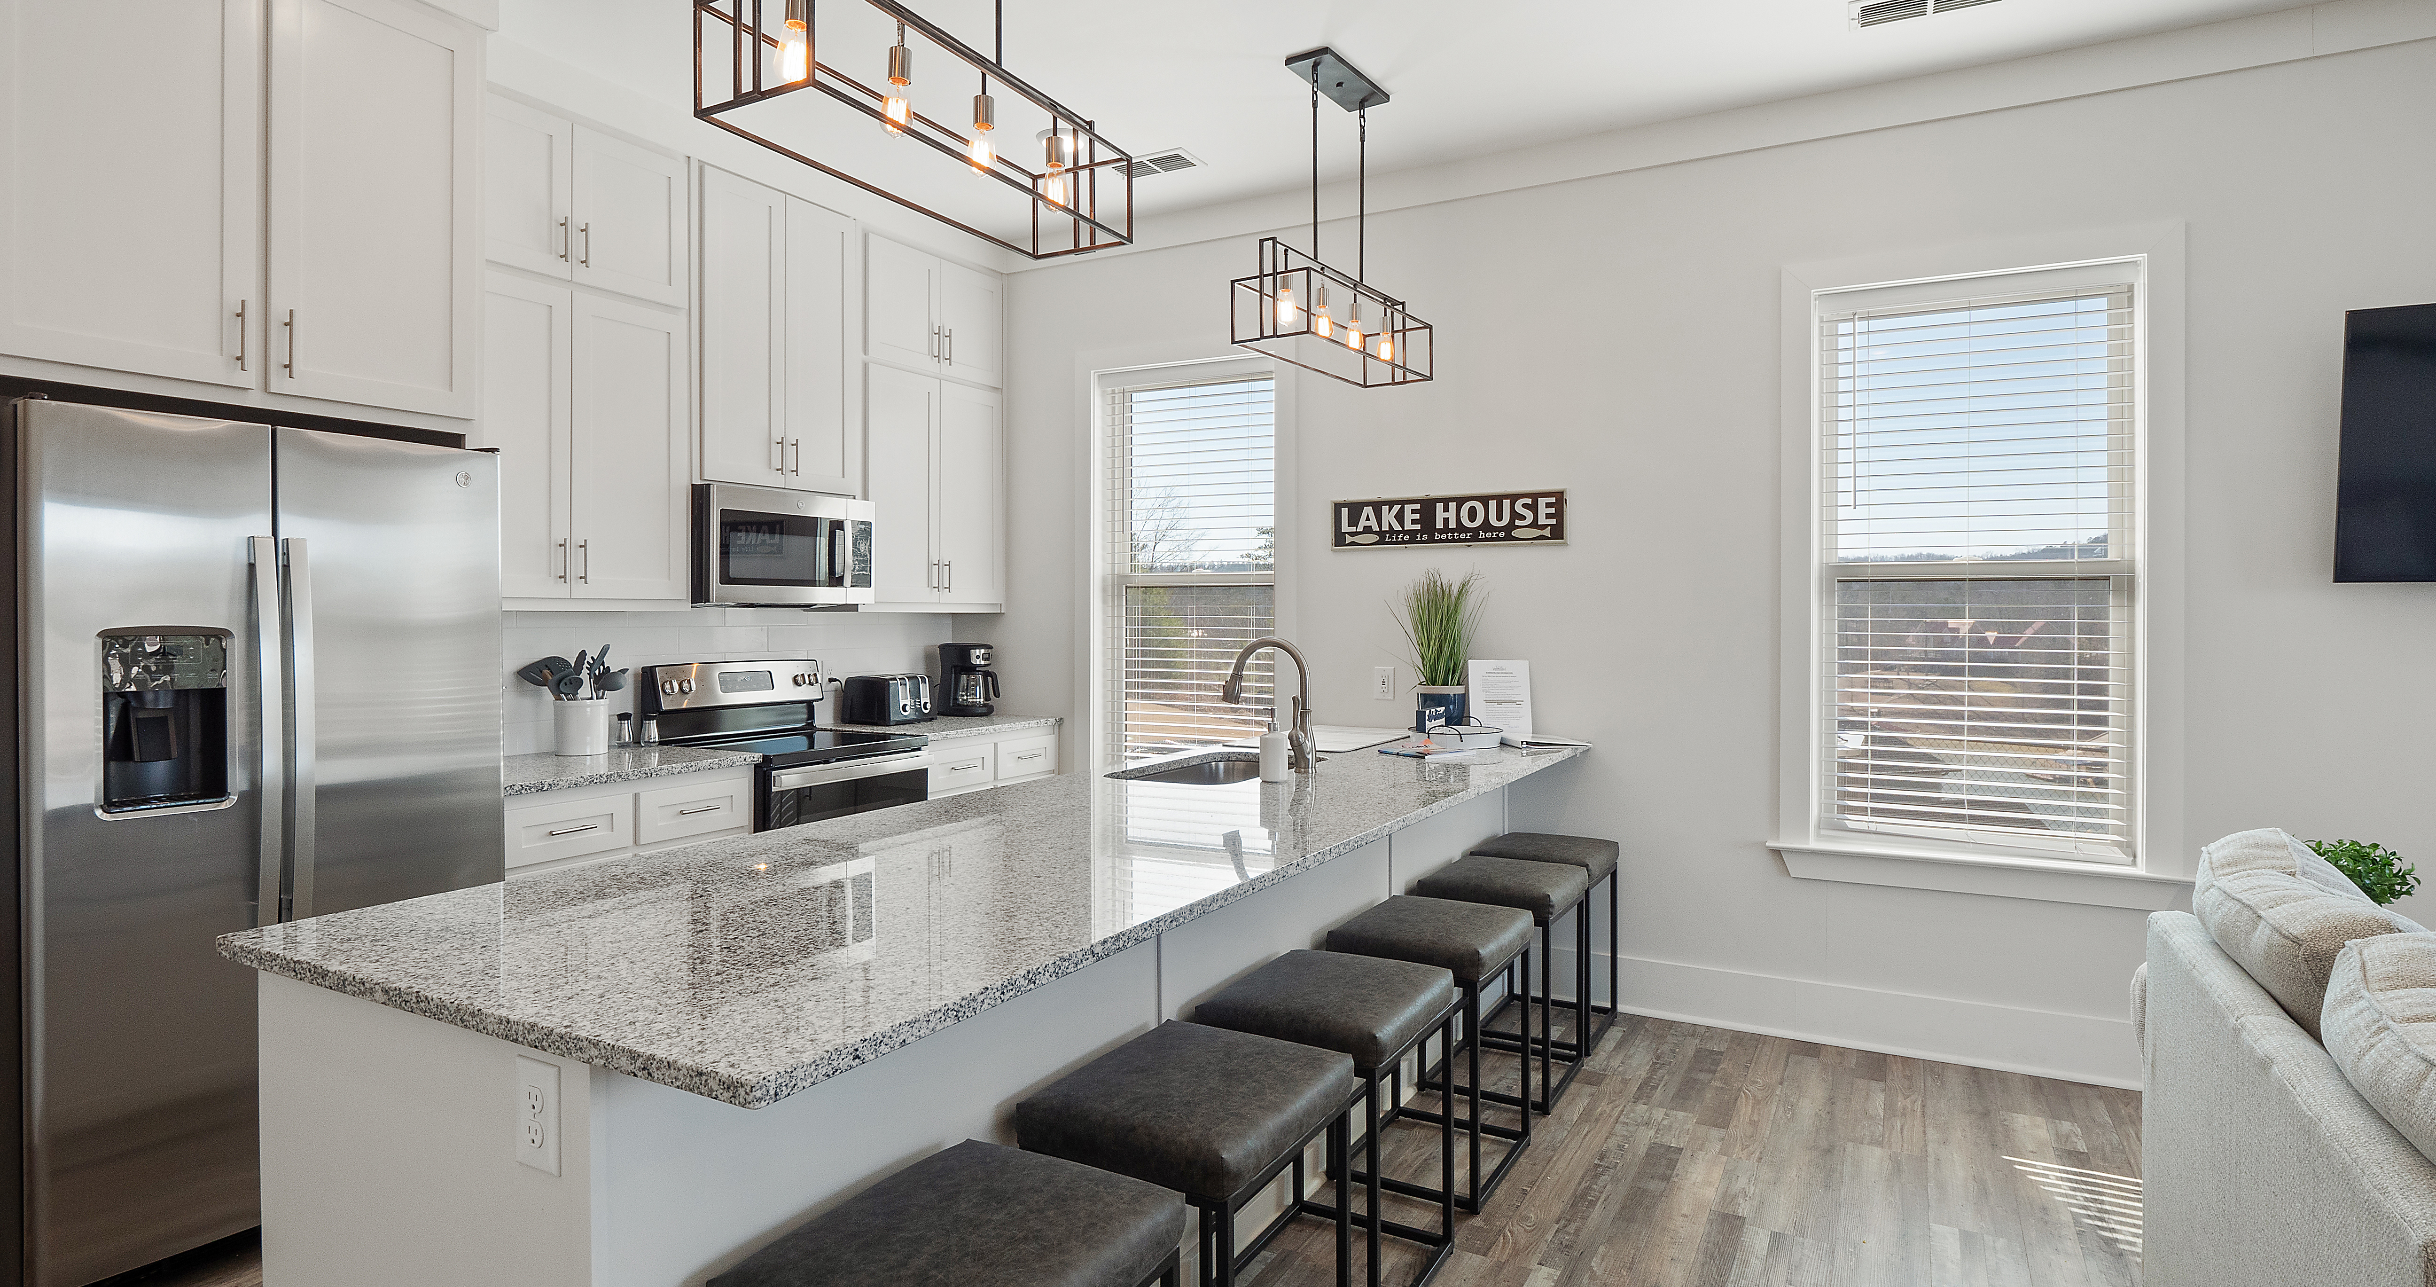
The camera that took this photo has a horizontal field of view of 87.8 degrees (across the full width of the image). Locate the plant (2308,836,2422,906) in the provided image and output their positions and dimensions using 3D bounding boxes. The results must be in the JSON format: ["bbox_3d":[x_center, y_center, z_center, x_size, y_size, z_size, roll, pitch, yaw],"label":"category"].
[{"bbox_3d":[2.858,0.623,3.162,0.260,0.250,0.260,1,1,28],"label":"plant"}]

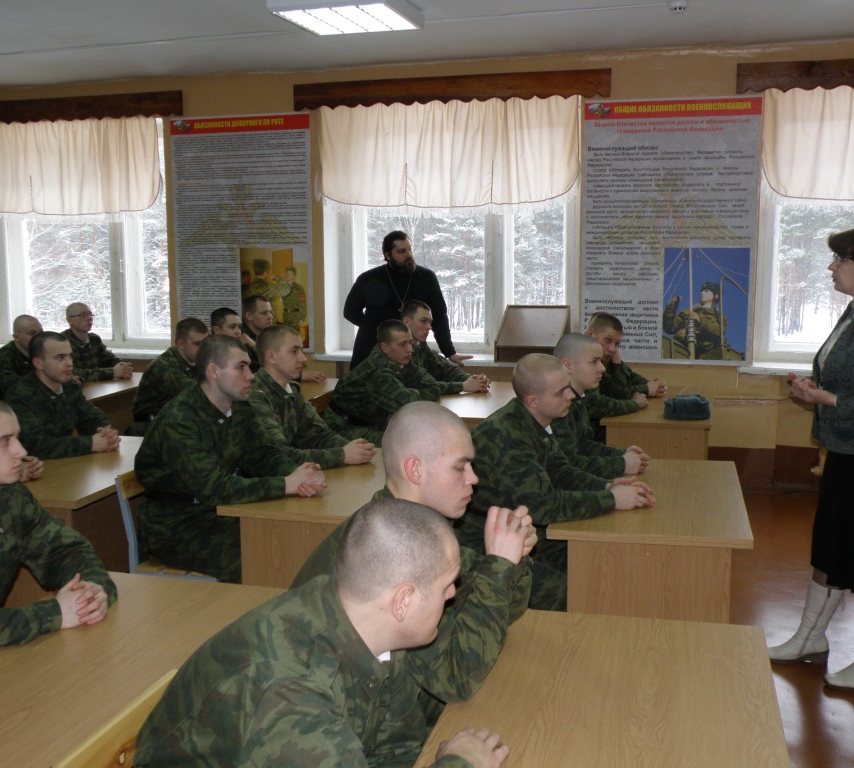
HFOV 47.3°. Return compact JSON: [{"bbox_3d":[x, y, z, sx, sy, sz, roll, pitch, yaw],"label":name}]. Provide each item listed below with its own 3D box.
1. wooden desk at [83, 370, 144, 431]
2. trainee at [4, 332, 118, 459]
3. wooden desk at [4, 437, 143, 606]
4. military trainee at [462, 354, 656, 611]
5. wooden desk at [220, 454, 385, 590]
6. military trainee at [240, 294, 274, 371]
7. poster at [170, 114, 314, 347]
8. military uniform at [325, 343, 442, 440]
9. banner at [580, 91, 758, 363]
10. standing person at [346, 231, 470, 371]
[{"bbox_3d":[-2.104,0.366,6.451,0.580,0.750,1.250,2,9,14],"label":"wooden desk"},{"bbox_3d":[-1.625,0.397,4.298,0.630,1.250,0.500,2,9,14],"label":"trainee"},{"bbox_3d":[-1.342,0.690,3.950,0.570,0.760,1.050,2,9,14],"label":"wooden desk"},{"bbox_3d":[0.437,0.522,3.312,0.700,1.270,0.520,2,9,14],"label":"military trainee"},{"bbox_3d":[-0.275,0.723,3.741,0.605,0.750,1.050,2,9,14],"label":"wooden desk"},{"bbox_3d":[-0.943,0.088,6.093,0.680,1.290,0.520,2,9,14],"label":"military trainee"},{"bbox_3d":[-1.350,-1.079,7.066,1.090,1.681,0.030,2,9,14],"label":"poster"},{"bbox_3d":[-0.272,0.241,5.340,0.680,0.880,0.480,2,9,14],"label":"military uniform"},{"bbox_3d":[1.559,-0.974,6.317,1.100,1.690,0.030,2,9,14],"label":"banner"},{"bbox_3d":[-0.144,-0.159,6.389,0.780,1.680,0.480,-3,9,-18],"label":"standing person"}]

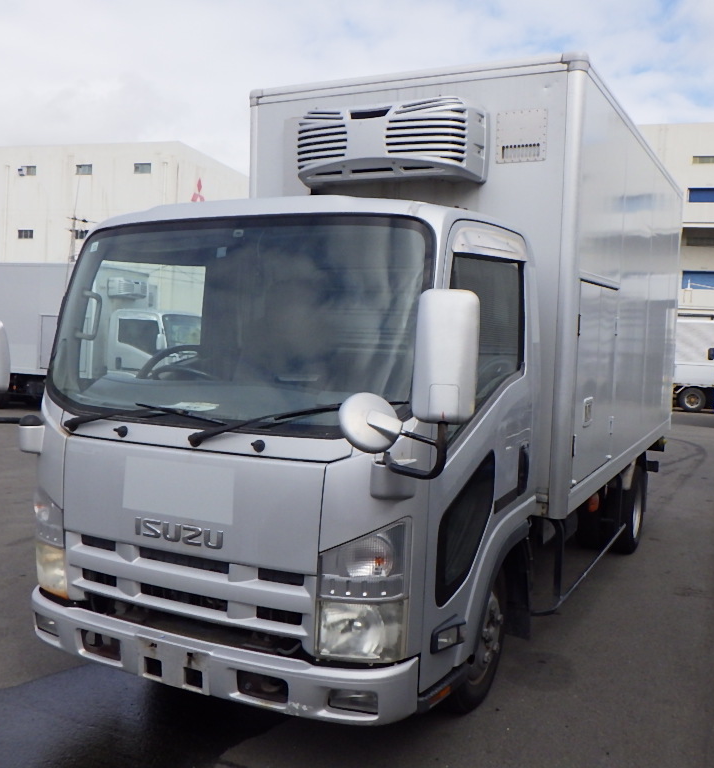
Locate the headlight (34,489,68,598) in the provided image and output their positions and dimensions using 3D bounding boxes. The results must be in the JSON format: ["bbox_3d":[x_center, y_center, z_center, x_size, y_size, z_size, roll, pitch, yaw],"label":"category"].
[{"bbox_3d":[-1.239,0.600,3.417,0.278,0.505,0.202,4,5,27],"label":"headlight"}]

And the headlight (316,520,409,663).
[{"bbox_3d":[0.027,0.680,2.771,0.278,0.505,0.202,4,5,27],"label":"headlight"}]

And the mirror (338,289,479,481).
[{"bbox_3d":[0.158,-0.008,2.418,0.369,0.556,0.222,4,5,27],"label":"mirror"}]

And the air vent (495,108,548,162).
[{"bbox_3d":[0.826,-1.252,4.180,0.260,0.259,0.030,4,5,27],"label":"air vent"}]

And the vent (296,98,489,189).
[{"bbox_3d":[0.165,-1.256,4.369,1.000,0.404,0.293,4,5,27],"label":"vent"}]

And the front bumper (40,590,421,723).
[{"bbox_3d":[-0.623,0.974,3.102,1.768,0.242,0.252,4,5,27],"label":"front bumper"}]

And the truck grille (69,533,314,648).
[{"bbox_3d":[-0.636,0.741,3.048,1.141,0.268,0.131,4,5,27],"label":"truck grille"}]

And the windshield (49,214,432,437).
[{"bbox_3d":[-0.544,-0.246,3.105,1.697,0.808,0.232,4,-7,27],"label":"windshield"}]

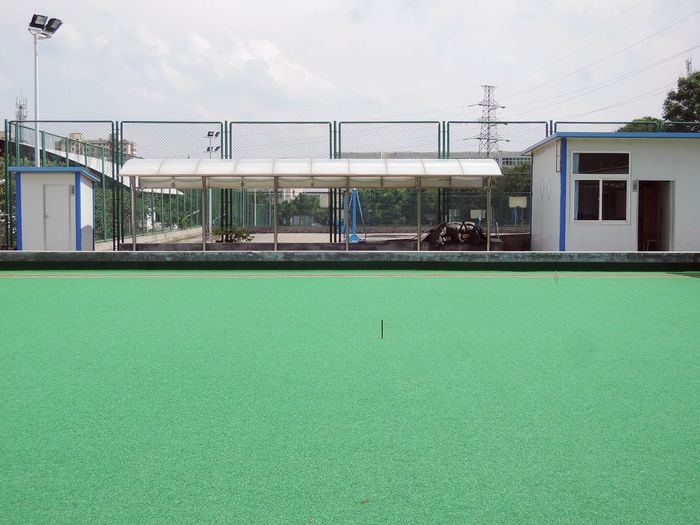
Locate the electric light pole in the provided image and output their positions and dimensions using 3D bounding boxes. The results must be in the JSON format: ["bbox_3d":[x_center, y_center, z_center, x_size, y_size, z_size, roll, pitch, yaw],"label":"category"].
[{"bbox_3d":[-9.944,-4.283,36.500,0.650,7.800,1.000,2,4,40],"label":"electric light pole"}]

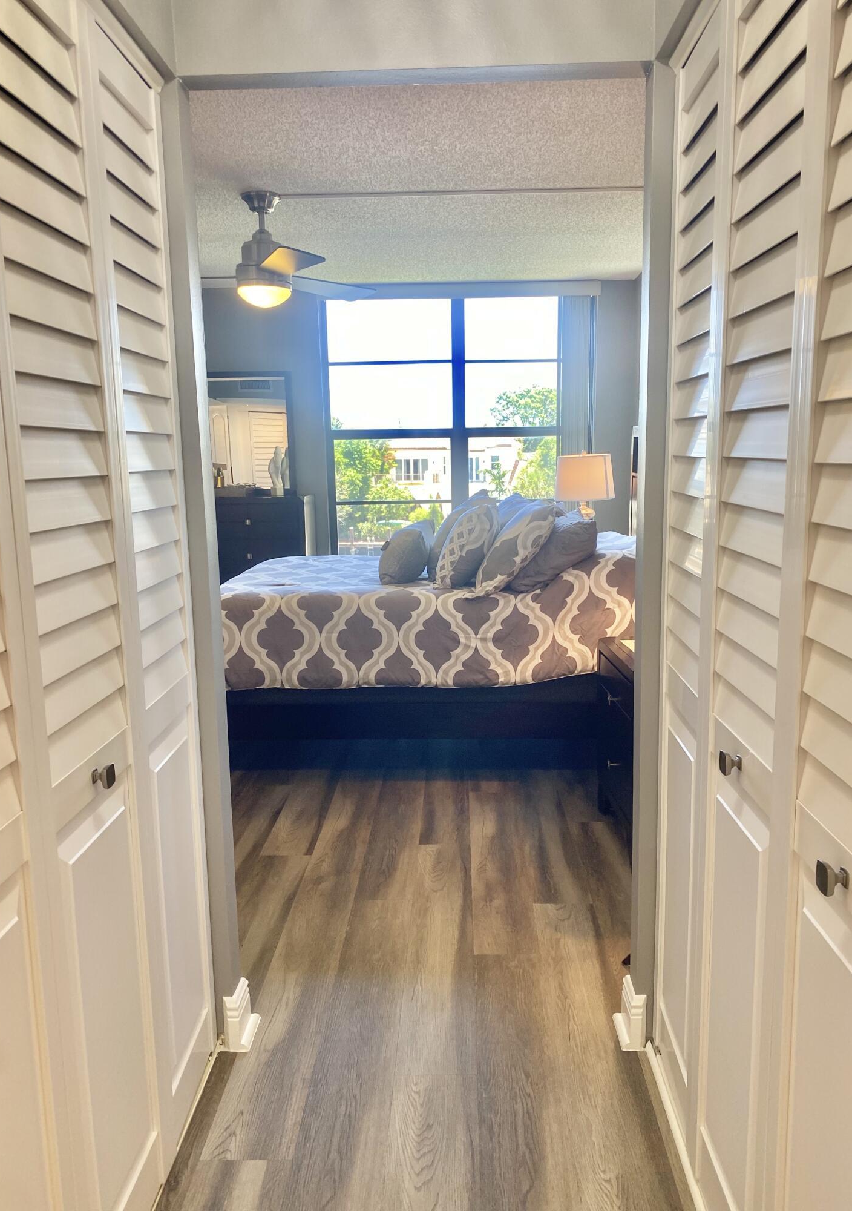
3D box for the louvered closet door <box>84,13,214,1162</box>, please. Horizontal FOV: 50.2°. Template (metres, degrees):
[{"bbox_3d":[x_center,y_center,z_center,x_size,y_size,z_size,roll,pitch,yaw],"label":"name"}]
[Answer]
[{"bbox_3d":[-0.522,0.049,1.745,0.035,2.030,0.378,-1,10,2],"label":"louvered closet door"}]

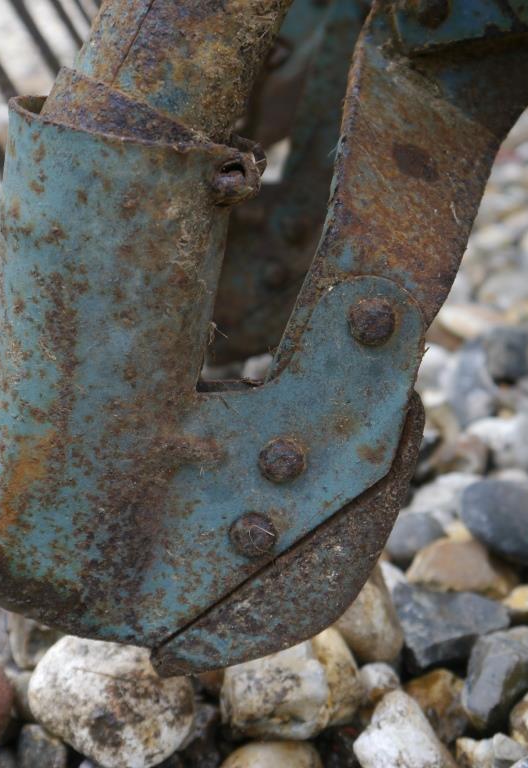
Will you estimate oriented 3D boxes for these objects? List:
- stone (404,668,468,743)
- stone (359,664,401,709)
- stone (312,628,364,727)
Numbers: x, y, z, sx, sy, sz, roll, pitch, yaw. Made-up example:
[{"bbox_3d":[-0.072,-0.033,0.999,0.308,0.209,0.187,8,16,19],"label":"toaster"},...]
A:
[{"bbox_3d":[0.058,0.109,0.482,0.025,0.023,0.023,0,26,0],"label":"stone"},{"bbox_3d":[0.038,0.101,0.473,0.015,0.014,0.016,0,26,0],"label":"stone"},{"bbox_3d":[0.024,0.116,0.562,0.030,0.036,0.029,0,22,0],"label":"stone"}]

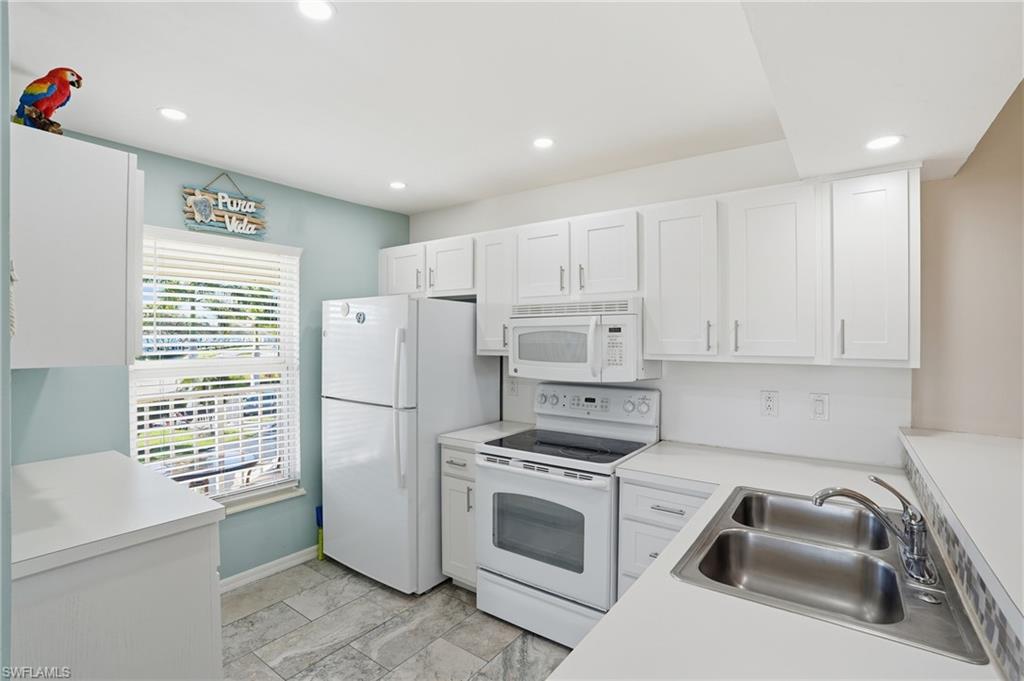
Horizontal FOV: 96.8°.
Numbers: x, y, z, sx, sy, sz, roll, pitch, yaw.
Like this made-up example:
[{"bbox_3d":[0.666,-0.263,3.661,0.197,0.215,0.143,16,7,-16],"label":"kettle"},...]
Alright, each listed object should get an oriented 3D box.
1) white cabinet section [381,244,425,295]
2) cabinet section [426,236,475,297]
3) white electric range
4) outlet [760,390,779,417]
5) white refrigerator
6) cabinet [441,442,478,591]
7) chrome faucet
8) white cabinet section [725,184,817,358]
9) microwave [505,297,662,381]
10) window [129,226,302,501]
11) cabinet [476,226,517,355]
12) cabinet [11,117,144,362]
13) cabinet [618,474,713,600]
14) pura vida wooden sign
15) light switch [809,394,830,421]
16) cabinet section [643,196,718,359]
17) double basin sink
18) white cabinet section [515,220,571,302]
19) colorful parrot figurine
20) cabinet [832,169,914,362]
[{"bbox_3d":[-0.693,-0.499,3.391,0.443,0.339,0.330,0,0,33],"label":"white cabinet section"},{"bbox_3d":[-0.324,-0.482,3.148,0.421,0.356,0.330,0,0,33],"label":"cabinet section"},{"bbox_3d":[0.303,0.861,2.437,0.769,1.194,0.697,0,0,36],"label":"white electric range"},{"bbox_3d":[1.247,0.309,2.199,0.075,0.121,0.010,0,0,36],"label":"outlet"},{"bbox_3d":[-0.677,0.596,3.042,0.855,1.690,0.810,0,0,36],"label":"white refrigerator"},{"bbox_3d":[-0.106,1.023,2.795,0.312,0.866,0.622,0,0,36],"label":"cabinet"},{"bbox_3d":[0.941,0.456,1.196,0.245,0.209,0.253,0,0,36],"label":"chrome faucet"},{"bbox_3d":[1.220,-0.289,2.131,0.340,0.728,0.330,0,0,33],"label":"white cabinet section"},{"bbox_3d":[0.398,-0.002,2.563,0.767,0.413,0.409,0,0,36],"label":"microwave"},{"bbox_3d":[-1.613,0.140,2.583,0.061,1.464,0.884,0,0,36],"label":"window"},{"bbox_3d":[-0.002,-0.297,2.902,0.305,0.765,0.325,0,0,36],"label":"cabinet"},{"bbox_3d":[-1.606,-0.229,1.506,1.126,0.594,0.317,0,0,36],"label":"cabinet"},{"bbox_3d":[0.829,1.027,2.119,0.455,0.866,0.622,0,0,36],"label":"cabinet"},{"bbox_3d":[-1.623,-0.772,2.594,0.030,0.375,0.420,0,0,36],"label":"pura vida wooden sign"},{"bbox_3d":[1.409,0.305,2.082,0.077,0.125,0.012,0,0,36],"label":"light switch"},{"bbox_3d":[0.901,-0.290,2.341,0.347,0.733,0.330,0,0,33],"label":"cabinet section"},{"bbox_3d":[0.839,0.653,1.272,0.545,0.200,0.796,0,0,36],"label":"double basin sink"},{"bbox_3d":[0.264,-0.453,2.761,0.362,0.439,0.330,0,0,33],"label":"white cabinet section"},{"bbox_3d":[-1.241,-0.629,1.217,0.155,0.185,0.100,0,0,-35],"label":"colorful parrot figurine"},{"bbox_3d":[1.460,-0.274,1.849,0.260,0.735,0.325,0,0,36],"label":"cabinet"}]

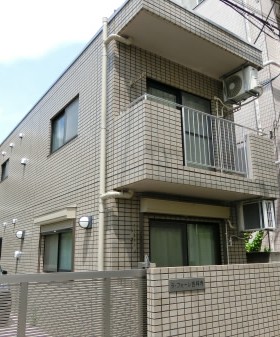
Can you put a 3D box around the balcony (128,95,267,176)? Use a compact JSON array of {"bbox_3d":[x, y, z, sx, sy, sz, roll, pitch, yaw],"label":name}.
[{"bbox_3d":[1.109,-0.170,5.788,3.120,1.270,0.820,10,-18,-34],"label":"balcony"}]

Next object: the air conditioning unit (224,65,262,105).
[{"bbox_3d":[2.170,-1.765,6.968,0.280,0.540,0.720,9,-18,-34],"label":"air conditioning unit"}]

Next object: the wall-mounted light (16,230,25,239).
[{"bbox_3d":[-3.198,1.788,8.711,0.190,0.220,0.210,9,-18,-34],"label":"wall-mounted light"}]

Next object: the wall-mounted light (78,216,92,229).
[{"bbox_3d":[-0.959,0.943,5.644,0.190,0.220,0.210,9,-18,-34],"label":"wall-mounted light"}]

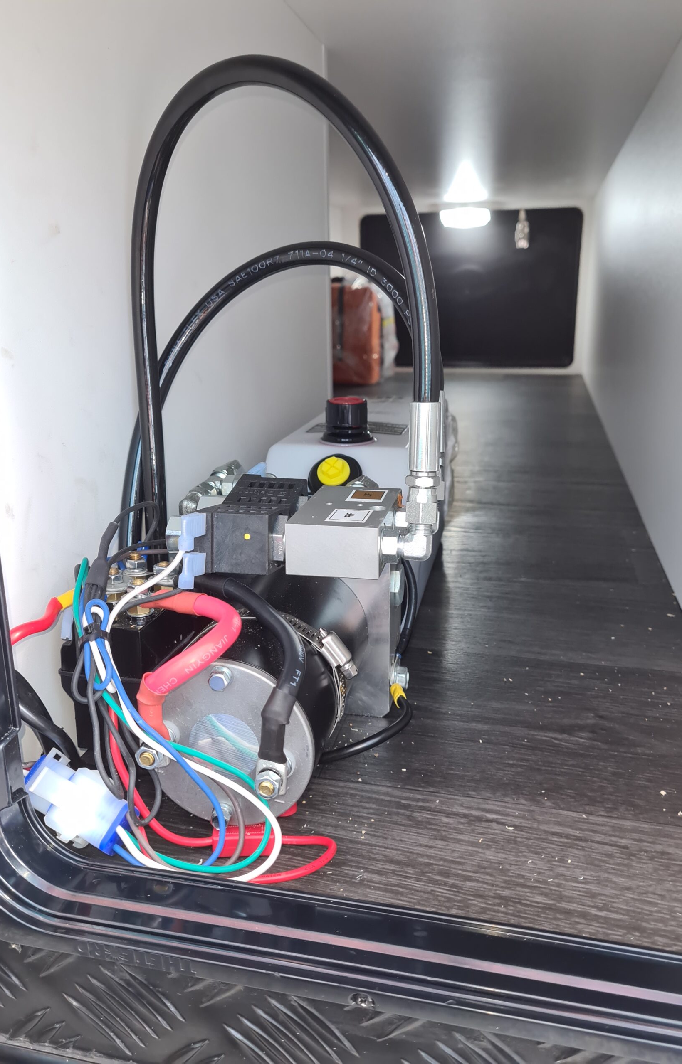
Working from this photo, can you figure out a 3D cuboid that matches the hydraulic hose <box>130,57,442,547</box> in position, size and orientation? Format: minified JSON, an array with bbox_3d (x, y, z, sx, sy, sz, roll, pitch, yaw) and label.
[{"bbox_3d":[-0.035,-0.110,0.429,0.180,0.250,0.048,7,18,24],"label":"hydraulic hose"}]

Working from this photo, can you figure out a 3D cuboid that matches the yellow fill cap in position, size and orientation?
[{"bbox_3d":[-0.005,-0.039,0.505,0.021,0.021,0.013,2,-28,11],"label":"yellow fill cap"}]

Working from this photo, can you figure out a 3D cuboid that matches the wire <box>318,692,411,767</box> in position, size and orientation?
[{"bbox_3d":[0.017,0.113,0.479,0.050,0.021,0.088,2,17,11],"label":"wire"}]

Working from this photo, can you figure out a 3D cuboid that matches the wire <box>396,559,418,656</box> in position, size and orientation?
[{"bbox_3d":[0.042,0.047,0.503,0.015,0.064,0.025,2,17,11],"label":"wire"}]

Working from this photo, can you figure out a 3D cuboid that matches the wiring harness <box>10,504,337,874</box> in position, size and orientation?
[{"bbox_3d":[-0.075,0.071,0.390,0.147,0.150,0.115,2,17,11],"label":"wiring harness"}]

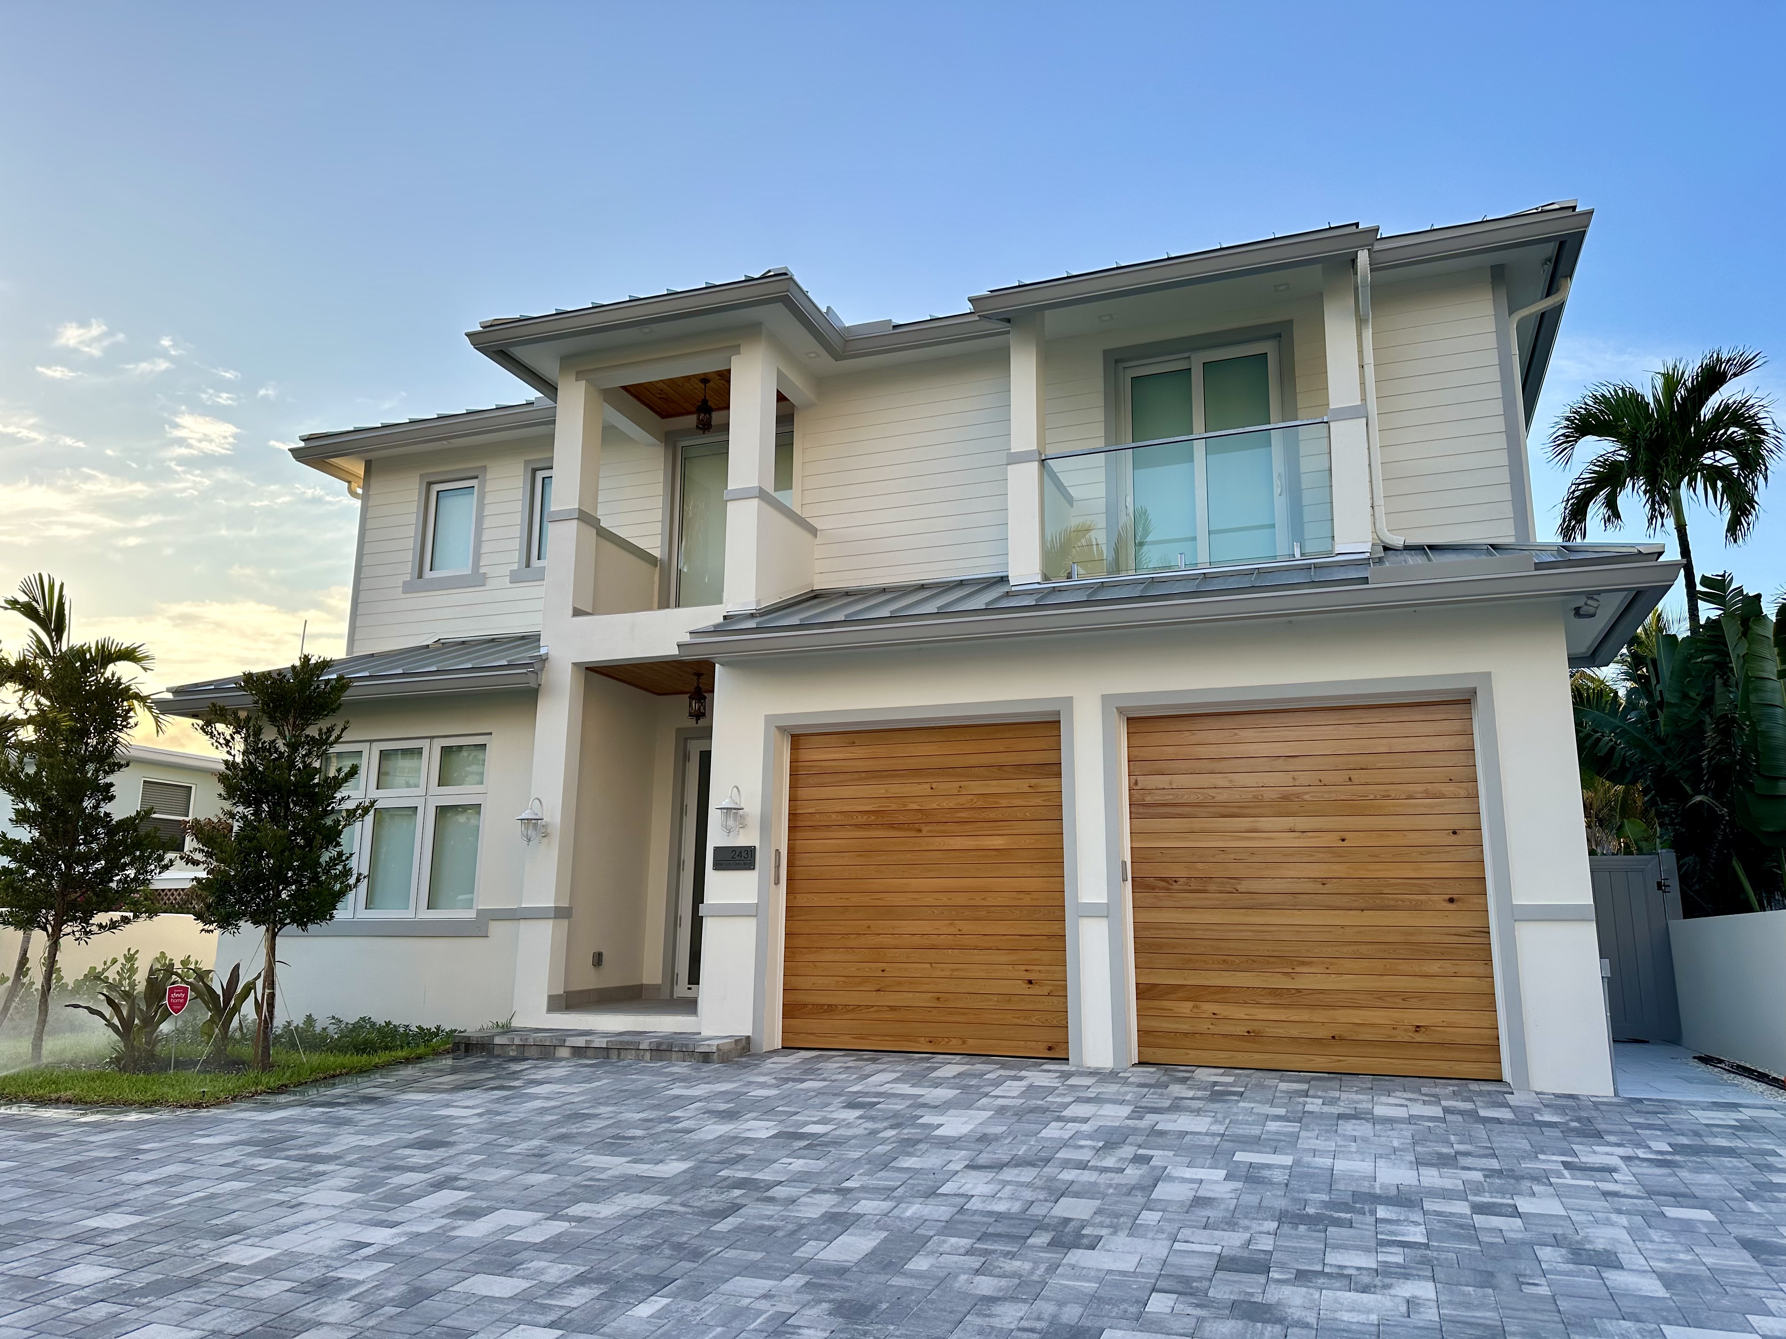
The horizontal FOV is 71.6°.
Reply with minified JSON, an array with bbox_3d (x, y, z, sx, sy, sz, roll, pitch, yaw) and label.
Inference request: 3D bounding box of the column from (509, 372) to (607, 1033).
[{"bbox_3d":[-3.220,0.054,12.062,0.380,6.588,0.323,-4,-13,21],"label":"column"}]

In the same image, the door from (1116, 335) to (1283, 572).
[{"bbox_3d":[2.814,-1.804,11.363,1.492,2.441,0.133,-4,-13,21],"label":"door"}]

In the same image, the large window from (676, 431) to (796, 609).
[{"bbox_3d":[-1.697,-1.412,13.426,1.615,2.432,0.114,-4,-13,21],"label":"large window"}]

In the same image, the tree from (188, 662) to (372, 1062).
[{"bbox_3d":[-4.883,1.471,9.837,1.326,3.223,1.326,-4,-13,21],"label":"tree"}]

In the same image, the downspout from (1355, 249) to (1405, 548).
[{"bbox_3d":[3.751,-2.071,9.535,0.200,2.309,0.532,-4,-13,21],"label":"downspout"}]

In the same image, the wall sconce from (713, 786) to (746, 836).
[{"bbox_3d":[-1.330,1.197,10.479,0.243,0.442,0.361,-4,-13,21],"label":"wall sconce"}]

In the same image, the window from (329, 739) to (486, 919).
[{"bbox_3d":[-5.089,1.619,12.657,2.261,1.807,0.114,-4,-13,21],"label":"window"}]

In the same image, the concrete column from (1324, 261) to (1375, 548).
[{"bbox_3d":[3.622,-2.050,9.888,0.259,2.466,0.313,-4,-13,21],"label":"concrete column"}]

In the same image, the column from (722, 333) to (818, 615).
[{"bbox_3d":[-1.173,-1.795,12.171,0.351,2.859,1.216,-4,-13,21],"label":"column"}]

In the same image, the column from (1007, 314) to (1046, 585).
[{"bbox_3d":[1.178,-1.865,10.803,0.270,2.494,0.313,-4,-13,21],"label":"column"}]

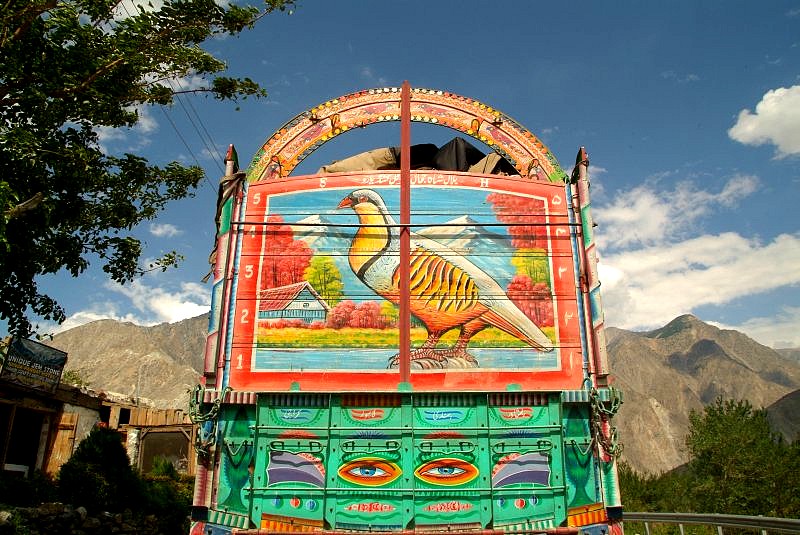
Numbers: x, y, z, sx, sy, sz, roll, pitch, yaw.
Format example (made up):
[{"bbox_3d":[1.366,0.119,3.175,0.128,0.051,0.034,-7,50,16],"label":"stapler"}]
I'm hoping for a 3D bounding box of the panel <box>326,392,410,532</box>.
[{"bbox_3d":[-0.176,1.116,3.484,0.482,0.739,0.060,0,-17,-1],"label":"panel"}]

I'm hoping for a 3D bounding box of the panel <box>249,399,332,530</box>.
[{"bbox_3d":[-0.626,1.111,3.477,0.429,0.732,0.060,0,-17,-1],"label":"panel"}]

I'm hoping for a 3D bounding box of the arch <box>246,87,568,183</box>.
[{"bbox_3d":[0.056,-0.894,4.151,2.194,0.725,0.120,0,-17,-1],"label":"arch"}]

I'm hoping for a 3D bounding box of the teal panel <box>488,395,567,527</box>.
[{"bbox_3d":[0.736,1.118,3.500,0.440,0.737,0.060,0,-17,-1],"label":"teal panel"}]

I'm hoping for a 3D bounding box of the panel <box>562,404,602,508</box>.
[{"bbox_3d":[1.055,1.098,3.512,0.204,0.576,0.060,0,-17,-1],"label":"panel"}]

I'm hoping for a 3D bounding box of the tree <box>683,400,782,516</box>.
[{"bbox_3d":[13.379,7.738,23.946,3.793,4.932,3.603,0,-17,-1],"label":"tree"}]

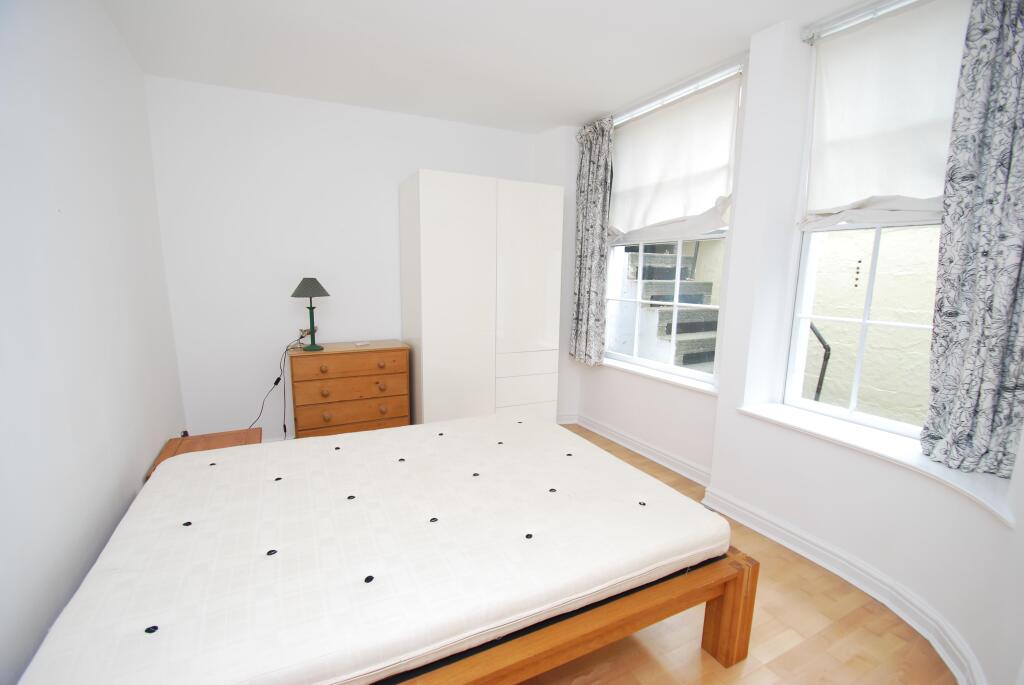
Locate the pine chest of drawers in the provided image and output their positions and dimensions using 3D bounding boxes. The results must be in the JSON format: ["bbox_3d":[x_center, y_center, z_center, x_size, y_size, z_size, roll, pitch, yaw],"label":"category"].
[{"bbox_3d":[-1.203,0.421,3.244,0.802,0.790,0.383,-3,10,-23],"label":"pine chest of drawers"}]

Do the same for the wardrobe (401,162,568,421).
[{"bbox_3d":[-0.249,-0.216,3.451,1.112,2.002,0.622,-4,10,-25],"label":"wardrobe"}]

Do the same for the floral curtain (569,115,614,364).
[{"bbox_3d":[0.634,-0.750,3.470,0.122,1.896,0.330,-4,10,-27],"label":"floral curtain"}]

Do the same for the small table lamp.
[{"bbox_3d":[-1.420,-0.201,3.042,0.241,0.498,0.241,-3,10,-23],"label":"small table lamp"}]

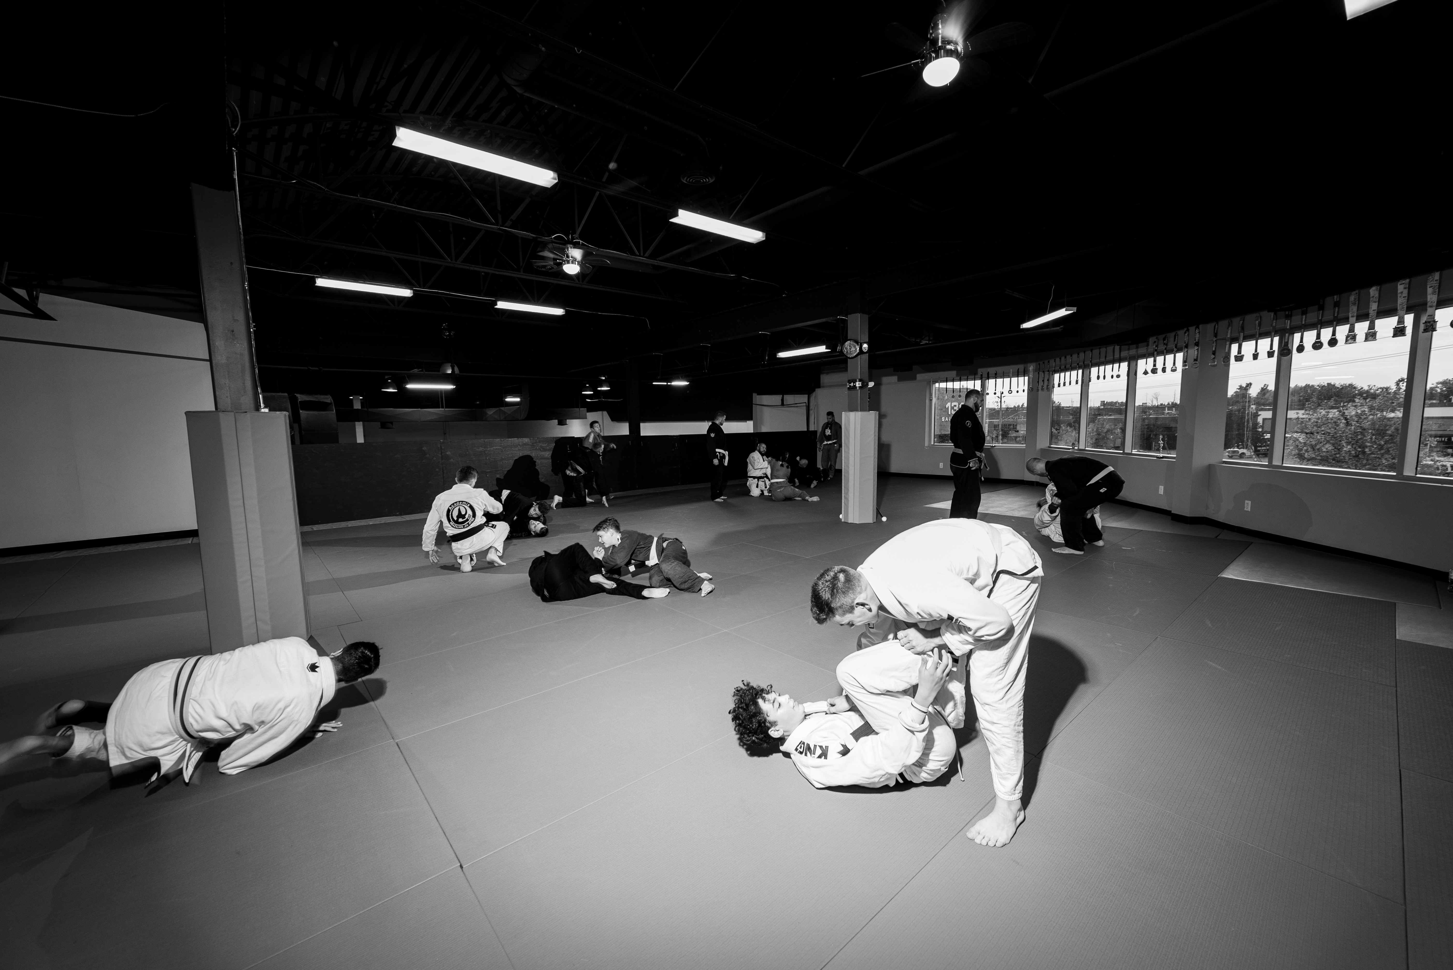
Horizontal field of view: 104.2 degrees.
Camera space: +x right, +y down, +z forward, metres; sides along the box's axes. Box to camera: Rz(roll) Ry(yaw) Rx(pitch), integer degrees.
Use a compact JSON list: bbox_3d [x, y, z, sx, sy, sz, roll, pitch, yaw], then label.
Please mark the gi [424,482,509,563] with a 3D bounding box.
[{"bbox_3d":[-2.740,0.377,6.050,0.810,0.820,0.640,-2,6,-12],"label":"gi"}]

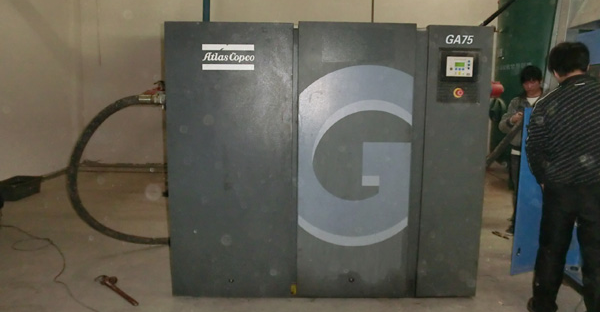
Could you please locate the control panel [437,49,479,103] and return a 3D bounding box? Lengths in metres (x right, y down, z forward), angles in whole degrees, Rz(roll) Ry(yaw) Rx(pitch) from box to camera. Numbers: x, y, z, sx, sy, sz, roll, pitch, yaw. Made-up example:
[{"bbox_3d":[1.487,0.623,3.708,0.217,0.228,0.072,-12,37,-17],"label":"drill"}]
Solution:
[{"bbox_3d":[1.016,-0.511,2.774,0.270,0.343,0.050,1,8,-1],"label":"control panel"}]

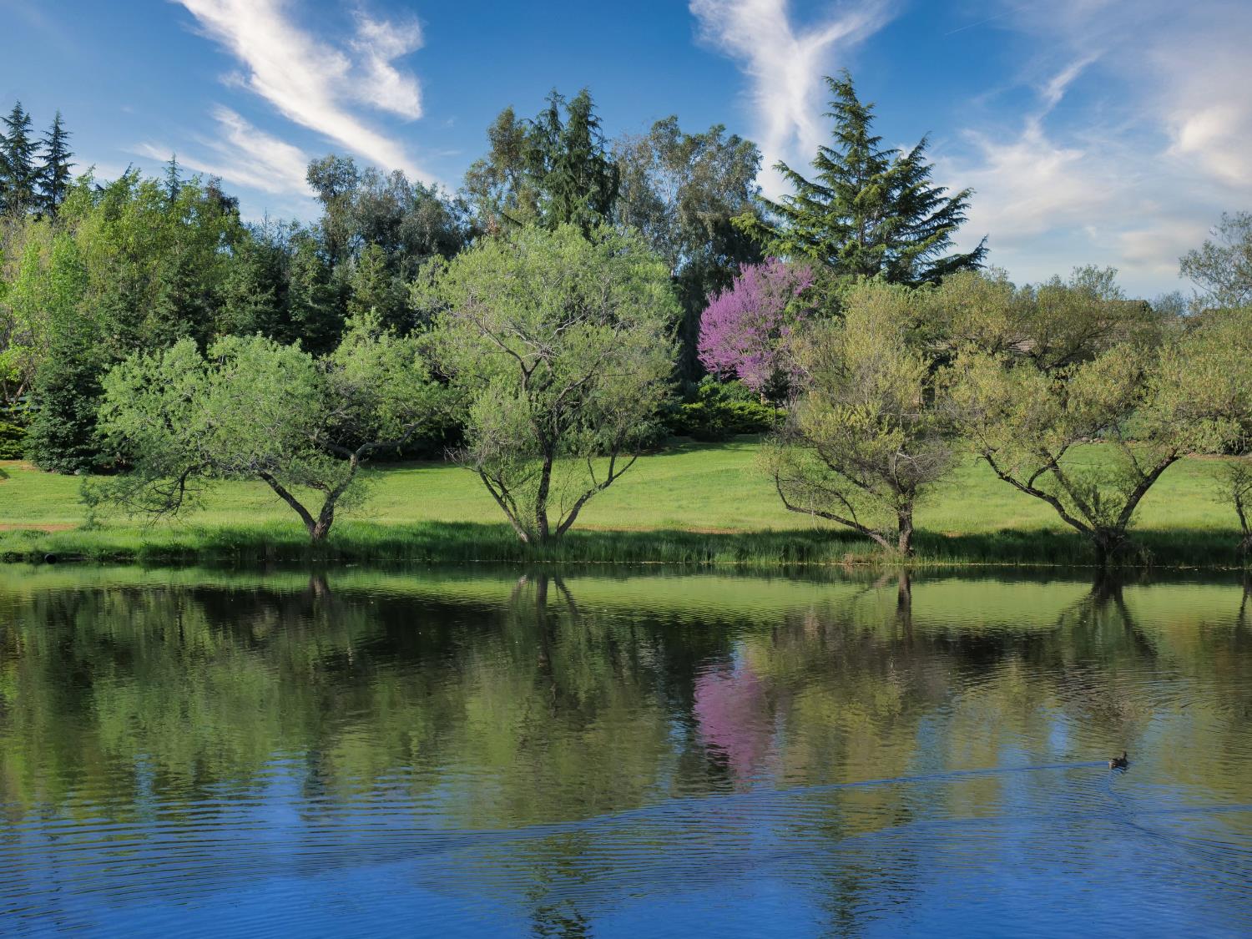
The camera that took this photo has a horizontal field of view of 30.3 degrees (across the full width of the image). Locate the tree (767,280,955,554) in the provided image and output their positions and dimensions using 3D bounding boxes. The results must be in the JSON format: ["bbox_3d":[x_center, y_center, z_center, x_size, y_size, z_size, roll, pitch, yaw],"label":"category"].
[{"bbox_3d":[7.370,-1.620,72.500,5.880,8.610,5.880,1,2,0],"label":"tree"}]

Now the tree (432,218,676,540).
[{"bbox_3d":[-2.360,-2.700,74.000,8.010,10.260,7.440,1,2,0],"label":"tree"}]

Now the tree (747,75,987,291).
[{"bbox_3d":[10.370,-10.010,101.000,10.710,14.770,10.390,1,2,0],"label":"tree"}]

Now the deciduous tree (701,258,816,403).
[{"bbox_3d":[5.320,-5.400,94.000,4.890,6.400,4.890,1,2,0],"label":"deciduous tree"}]

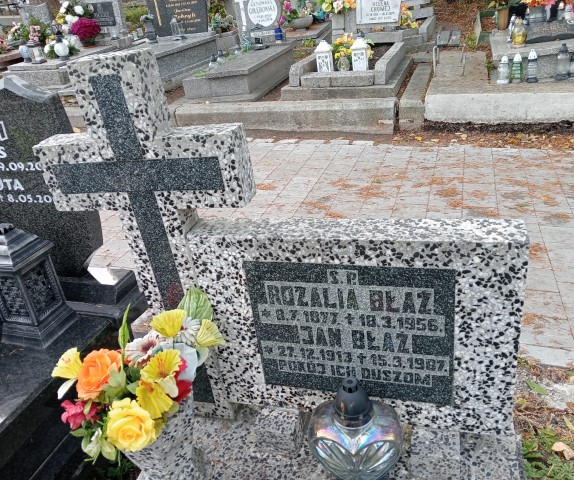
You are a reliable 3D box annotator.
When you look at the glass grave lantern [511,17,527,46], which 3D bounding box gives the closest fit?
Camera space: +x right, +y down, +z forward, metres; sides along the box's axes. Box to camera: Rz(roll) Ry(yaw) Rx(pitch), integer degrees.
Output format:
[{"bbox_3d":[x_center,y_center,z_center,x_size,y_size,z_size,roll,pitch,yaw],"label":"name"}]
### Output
[{"bbox_3d":[2.308,-2.079,5.150,0.145,0.285,0.145,2,29,18],"label":"glass grave lantern"}]

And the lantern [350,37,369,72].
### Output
[{"bbox_3d":[0.716,-1.820,5.050,0.142,0.325,0.142,2,27,18],"label":"lantern"}]

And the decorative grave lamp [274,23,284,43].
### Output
[{"bbox_3d":[-0.104,-2.892,7.200,0.120,0.260,0.120,-6,27,3],"label":"decorative grave lamp"}]

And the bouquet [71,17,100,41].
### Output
[{"bbox_3d":[-2.879,-3.008,7.400,0.360,0.330,0.360,2,27,18],"label":"bouquet"}]

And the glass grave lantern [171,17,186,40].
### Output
[{"bbox_3d":[-1.575,-3.071,7.500,0.200,0.330,0.200,2,29,18],"label":"glass grave lantern"}]

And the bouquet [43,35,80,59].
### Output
[{"bbox_3d":[-2.933,-2.511,6.720,0.400,0.240,0.280,2,27,18],"label":"bouquet"}]

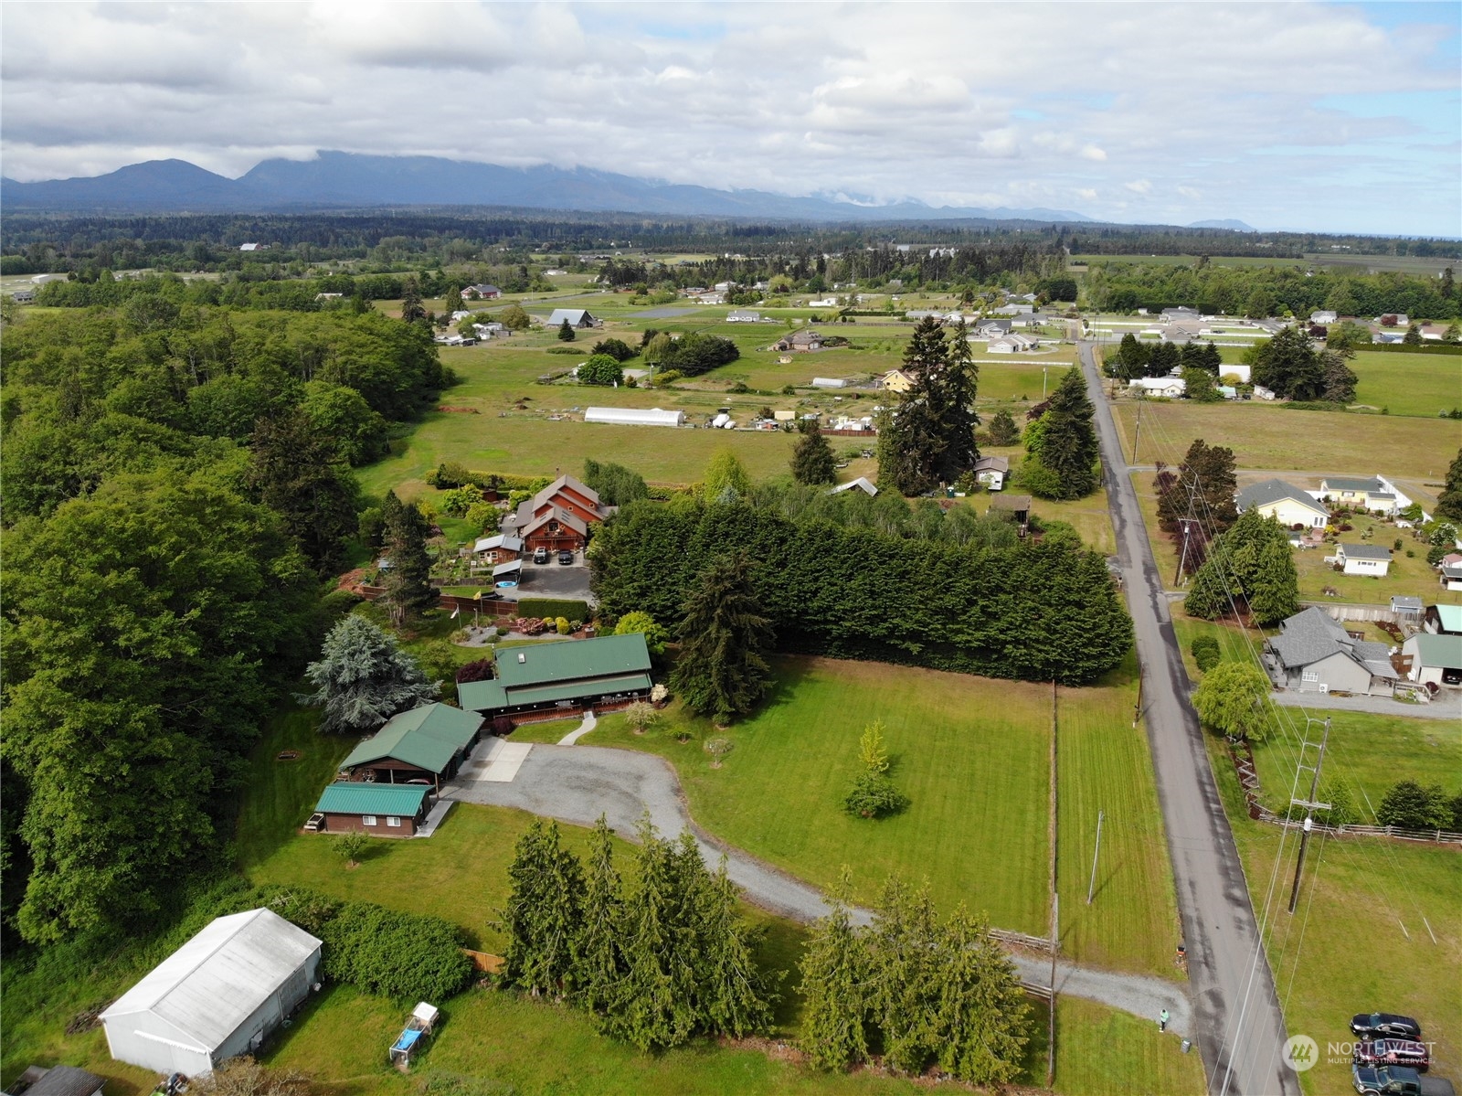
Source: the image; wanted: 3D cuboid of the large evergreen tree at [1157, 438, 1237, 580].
[{"bbox_3d":[72.583,-7.380,157.746,12.000,19.657,12.000,0,18,0],"label":"large evergreen tree"}]

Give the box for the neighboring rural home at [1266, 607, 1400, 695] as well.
[{"bbox_3d":[77.621,13.079,131.789,13.600,5.700,16.000,6,19,16],"label":"neighboring rural home"}]

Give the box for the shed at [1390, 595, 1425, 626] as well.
[{"bbox_3d":[99.717,8.785,150.028,3.700,3.100,2.600,5,18,13],"label":"shed"}]

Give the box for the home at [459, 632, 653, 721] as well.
[{"bbox_3d":[-21.906,15.541,125.848,22.589,6.982,11.397,-5,19,-18],"label":"home"}]

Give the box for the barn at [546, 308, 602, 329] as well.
[{"bbox_3d":[-81.887,-117.084,517.886,18.037,8.385,16.575,5,18,16],"label":"barn"}]

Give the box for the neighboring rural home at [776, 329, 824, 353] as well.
[{"bbox_3d":[31.551,-96.336,471.189,18.996,6.982,17.455,-3,18,-11],"label":"neighboring rural home"}]

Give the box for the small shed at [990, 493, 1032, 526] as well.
[{"bbox_3d":[50.534,-6.696,182.136,6.800,3.500,6.200,5,18,16],"label":"small shed"}]

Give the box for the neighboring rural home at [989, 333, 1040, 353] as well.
[{"bbox_3d":[134.869,-97.655,481.694,17.455,5.339,25.670,8,19,22],"label":"neighboring rural home"}]

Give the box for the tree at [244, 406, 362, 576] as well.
[{"bbox_3d":[-61.651,-7.890,148.474,14.000,25.188,14.000,0,18,0],"label":"tree"}]

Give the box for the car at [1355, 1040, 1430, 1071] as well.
[{"bbox_3d":[47.435,36.449,72.757,4.620,1.700,1.850,5,18,12],"label":"car"}]

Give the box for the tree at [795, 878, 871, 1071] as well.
[{"bbox_3d":[7.119,28.192,67.905,5.200,14.800,5.200,1,18,0],"label":"tree"}]

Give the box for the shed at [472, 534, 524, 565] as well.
[{"bbox_3d":[-40.512,0.183,177.106,7.804,4.004,6.263,-2,18,-7],"label":"shed"}]

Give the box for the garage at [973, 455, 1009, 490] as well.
[{"bbox_3d":[58.273,-17.041,227.047,6.800,4.200,10.500,6,19,16],"label":"garage"}]

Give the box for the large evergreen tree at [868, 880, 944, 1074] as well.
[{"bbox_3d":[11.917,28.332,67.619,5.200,14.800,5.200,1,18,0],"label":"large evergreen tree"}]

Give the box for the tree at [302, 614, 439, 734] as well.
[{"bbox_3d":[-41.736,13.432,116.889,14.800,11.900,14.800,1,18,0],"label":"tree"}]

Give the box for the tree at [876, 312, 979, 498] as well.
[{"bbox_3d":[41.890,-28.832,210.479,20.000,36.500,20.000,1,18,0],"label":"tree"}]

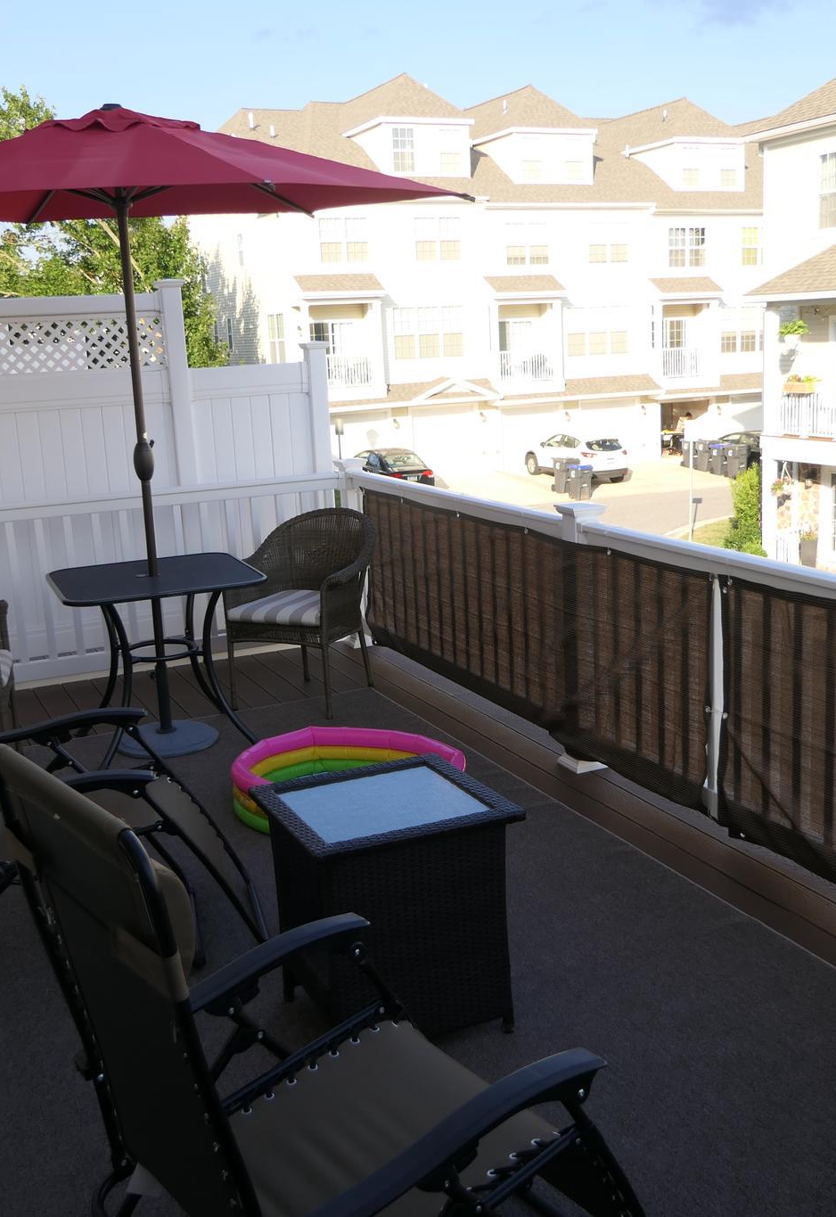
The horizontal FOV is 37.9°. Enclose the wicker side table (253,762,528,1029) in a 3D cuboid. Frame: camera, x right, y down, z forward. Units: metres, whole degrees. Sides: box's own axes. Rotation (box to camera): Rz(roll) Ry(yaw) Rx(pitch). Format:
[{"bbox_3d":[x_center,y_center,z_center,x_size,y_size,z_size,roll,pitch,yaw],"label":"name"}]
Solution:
[{"bbox_3d":[-0.072,0.748,3.061,0.520,0.568,0.480,-9,14,-24],"label":"wicker side table"}]

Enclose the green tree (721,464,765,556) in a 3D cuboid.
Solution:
[{"bbox_3d":[7.030,-2.069,26.505,1.000,2.150,1.000,-9,14,-24],"label":"green tree"}]

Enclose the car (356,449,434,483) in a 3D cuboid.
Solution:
[{"bbox_3d":[-0.986,-4.525,40.592,1.800,1.440,4.600,-8,14,-23],"label":"car"}]

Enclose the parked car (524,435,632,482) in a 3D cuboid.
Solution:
[{"bbox_3d":[5.397,-5.452,42.583,1.860,1.670,4.550,-8,14,-23],"label":"parked car"}]

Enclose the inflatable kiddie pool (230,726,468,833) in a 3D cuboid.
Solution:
[{"bbox_3d":[-0.251,0.626,4.485,0.850,0.200,0.850,-3,13,1],"label":"inflatable kiddie pool"}]

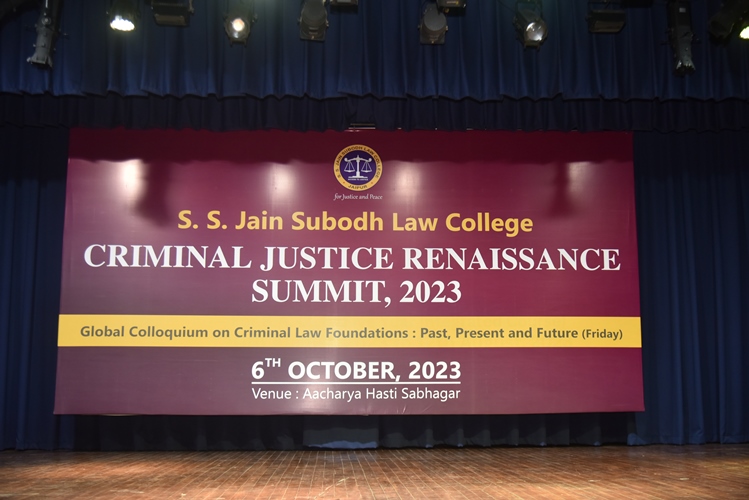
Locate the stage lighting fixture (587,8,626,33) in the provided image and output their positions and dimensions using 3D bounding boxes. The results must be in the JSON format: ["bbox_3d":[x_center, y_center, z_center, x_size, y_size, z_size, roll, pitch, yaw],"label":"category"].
[{"bbox_3d":[2.041,-2.020,7.332,0.295,0.140,0.165,1,-18,-3],"label":"stage lighting fixture"}]

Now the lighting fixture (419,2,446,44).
[{"bbox_3d":[0.502,-1.968,7.241,0.235,0.275,0.250,0,-14,-1],"label":"lighting fixture"}]

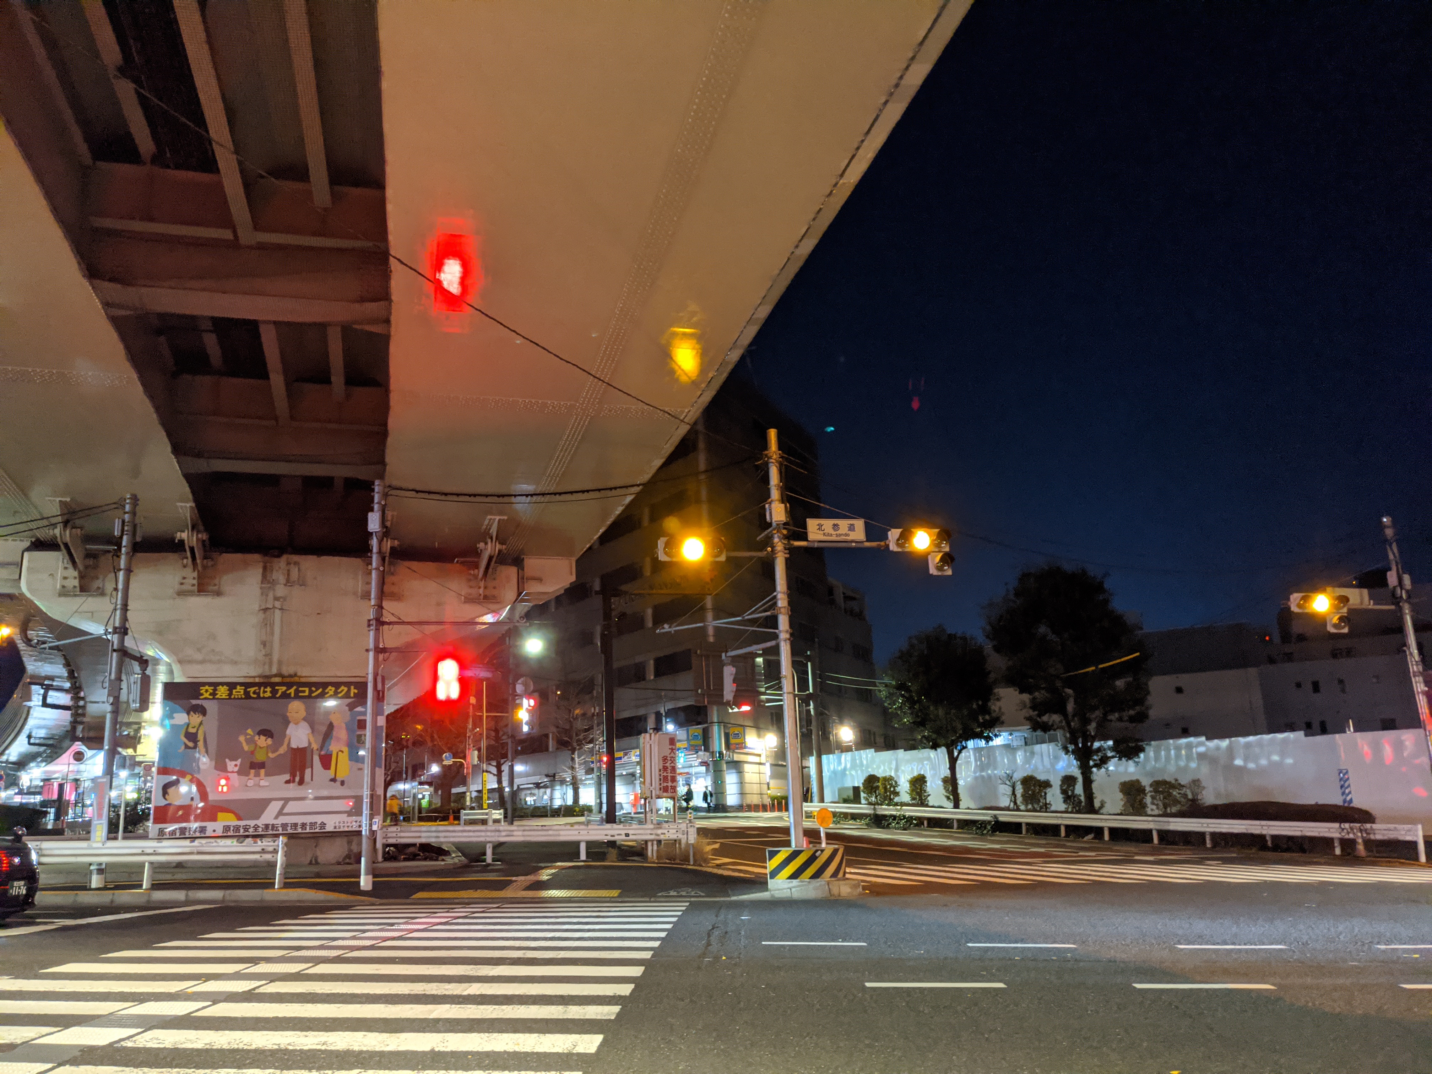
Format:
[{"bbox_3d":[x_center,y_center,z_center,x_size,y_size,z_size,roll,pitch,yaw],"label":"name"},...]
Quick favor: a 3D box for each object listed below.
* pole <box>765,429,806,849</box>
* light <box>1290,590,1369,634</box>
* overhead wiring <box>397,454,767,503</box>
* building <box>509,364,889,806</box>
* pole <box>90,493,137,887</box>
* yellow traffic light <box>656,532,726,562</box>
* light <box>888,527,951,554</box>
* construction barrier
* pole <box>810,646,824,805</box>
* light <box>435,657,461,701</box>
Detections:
[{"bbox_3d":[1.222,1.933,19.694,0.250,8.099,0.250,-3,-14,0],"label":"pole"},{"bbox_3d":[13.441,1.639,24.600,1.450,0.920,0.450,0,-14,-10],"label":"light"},{"bbox_3d":[-2.521,-1.085,20.089,6.684,0.678,0.120,-1,-14,-5],"label":"overhead wiring"},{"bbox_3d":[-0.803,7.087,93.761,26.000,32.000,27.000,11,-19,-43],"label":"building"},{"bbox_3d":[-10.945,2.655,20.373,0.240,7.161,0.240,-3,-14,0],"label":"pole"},{"bbox_3d":[-0.439,0.190,19.934,1.200,0.430,0.360,0,-14,-12],"label":"yellow traffic light"},{"bbox_3d":[3.783,0.062,20.639,1.180,0.430,0.360,0,-14,-12],"label":"light"},{"bbox_3d":[1.491,5.457,18.724,1.270,0.560,0.600,-2,-14,-3],"label":"construction barrier"},{"bbox_3d":[4.608,8.431,49.365,0.330,7.766,0.330,-3,-14,0],"label":"pole"},{"bbox_3d":[-4.563,2.410,19.023,0.420,0.740,0.300,-3,-14,0],"label":"light"}]

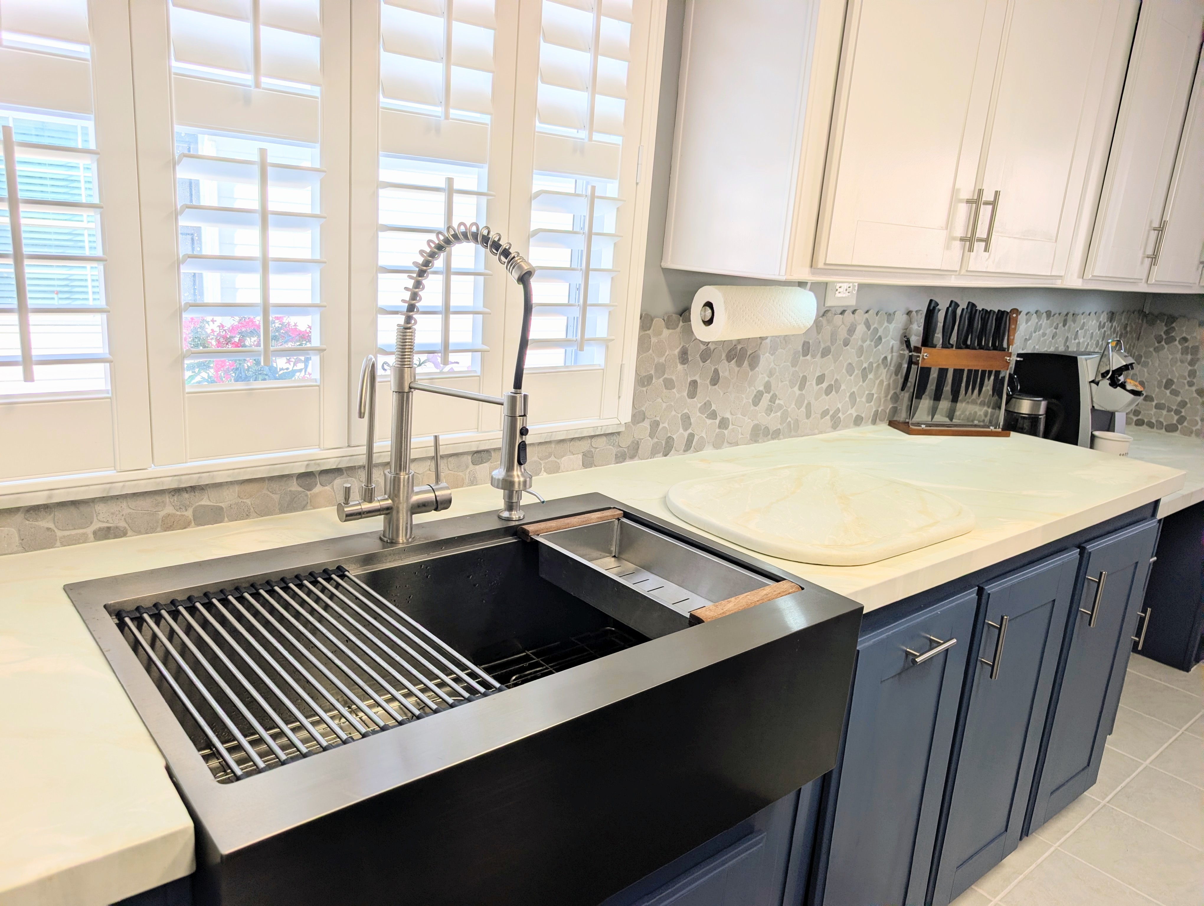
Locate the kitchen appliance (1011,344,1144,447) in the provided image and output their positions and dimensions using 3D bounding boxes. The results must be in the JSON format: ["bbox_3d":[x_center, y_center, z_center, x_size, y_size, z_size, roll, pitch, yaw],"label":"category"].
[{"bbox_3d":[1.438,-0.129,2.539,0.250,0.355,0.330,-8,18,-39],"label":"kitchen appliance"}]

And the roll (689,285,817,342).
[{"bbox_3d":[0.323,-0.297,1.764,0.268,0.110,0.110,-8,19,-36],"label":"roll"}]

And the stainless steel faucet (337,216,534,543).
[{"bbox_3d":[-0.213,-0.079,1.134,0.261,0.458,0.189,13,17,31],"label":"stainless steel faucet"}]

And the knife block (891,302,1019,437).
[{"bbox_3d":[0.974,-0.231,2.281,0.307,0.353,0.120,1,15,-12],"label":"knife block"}]

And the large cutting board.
[{"bbox_3d":[0.391,0.095,1.516,0.530,0.025,0.425,-8,18,-39],"label":"large cutting board"}]

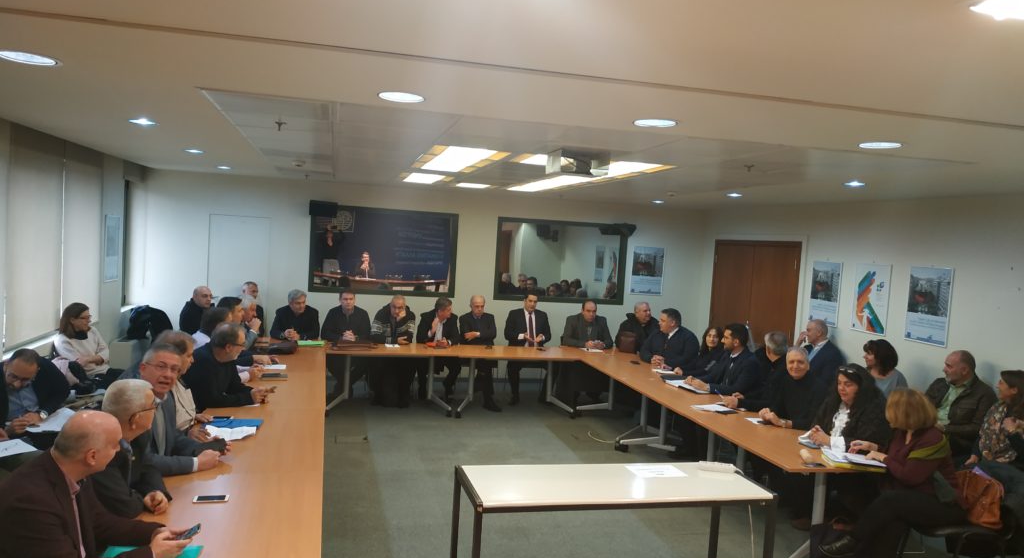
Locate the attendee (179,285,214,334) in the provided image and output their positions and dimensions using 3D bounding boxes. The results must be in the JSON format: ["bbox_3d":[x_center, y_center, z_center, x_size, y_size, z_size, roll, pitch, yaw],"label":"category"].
[{"bbox_3d":[-3.314,0.719,7.566,0.740,1.280,0.530,5,4,25],"label":"attendee"}]

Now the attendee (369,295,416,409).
[{"bbox_3d":[-1.395,0.830,8.234,0.580,1.270,0.780,3,3,-15],"label":"attendee"}]

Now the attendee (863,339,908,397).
[{"bbox_3d":[3.070,1.204,6.370,0.800,1.280,0.480,3,3,-7],"label":"attendee"}]

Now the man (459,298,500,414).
[{"bbox_3d":[-0.381,0.867,8.613,0.500,1.290,0.820,3,3,-12],"label":"man"}]

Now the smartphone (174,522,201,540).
[{"bbox_3d":[-1.253,0.987,2.725,0.147,0.009,0.072,-29,15,-19],"label":"smartphone"}]

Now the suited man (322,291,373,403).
[{"bbox_3d":[-1.894,0.773,8.061,0.570,1.280,0.760,2,4,-15],"label":"suited man"}]

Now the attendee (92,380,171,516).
[{"bbox_3d":[-1.819,1.077,3.174,0.760,1.270,0.550,2,4,-23],"label":"attendee"}]

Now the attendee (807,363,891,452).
[{"bbox_3d":[2.392,1.256,5.083,0.800,1.270,0.580,1,4,-40],"label":"attendee"}]

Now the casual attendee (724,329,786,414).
[{"bbox_3d":[2.199,1.148,6.309,0.820,1.320,0.560,3,3,-15],"label":"casual attendee"}]

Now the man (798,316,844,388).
[{"bbox_3d":[2.874,1.104,7.418,0.850,1.340,0.520,3,3,-4],"label":"man"}]

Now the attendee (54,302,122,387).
[{"bbox_3d":[-3.435,0.838,5.988,0.820,1.250,0.520,4,3,9],"label":"attendee"}]

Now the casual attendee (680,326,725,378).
[{"bbox_3d":[1.975,1.088,7.220,0.740,1.210,0.490,2,4,-17],"label":"casual attendee"}]

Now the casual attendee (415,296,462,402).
[{"bbox_3d":[-0.870,0.823,8.329,0.530,1.270,0.740,2,4,-20],"label":"casual attendee"}]

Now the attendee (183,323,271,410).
[{"bbox_3d":[-2.198,0.965,5.251,0.820,1.250,0.550,3,3,-15],"label":"attendee"}]

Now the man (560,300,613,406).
[{"bbox_3d":[0.962,0.930,8.976,0.600,1.290,0.780,3,3,-7],"label":"man"}]

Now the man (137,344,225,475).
[{"bbox_3d":[-1.866,0.968,3.648,0.772,1.264,0.550,3,3,-2],"label":"man"}]

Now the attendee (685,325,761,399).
[{"bbox_3d":[2.047,1.078,6.710,0.800,1.300,0.550,3,4,-13],"label":"attendee"}]

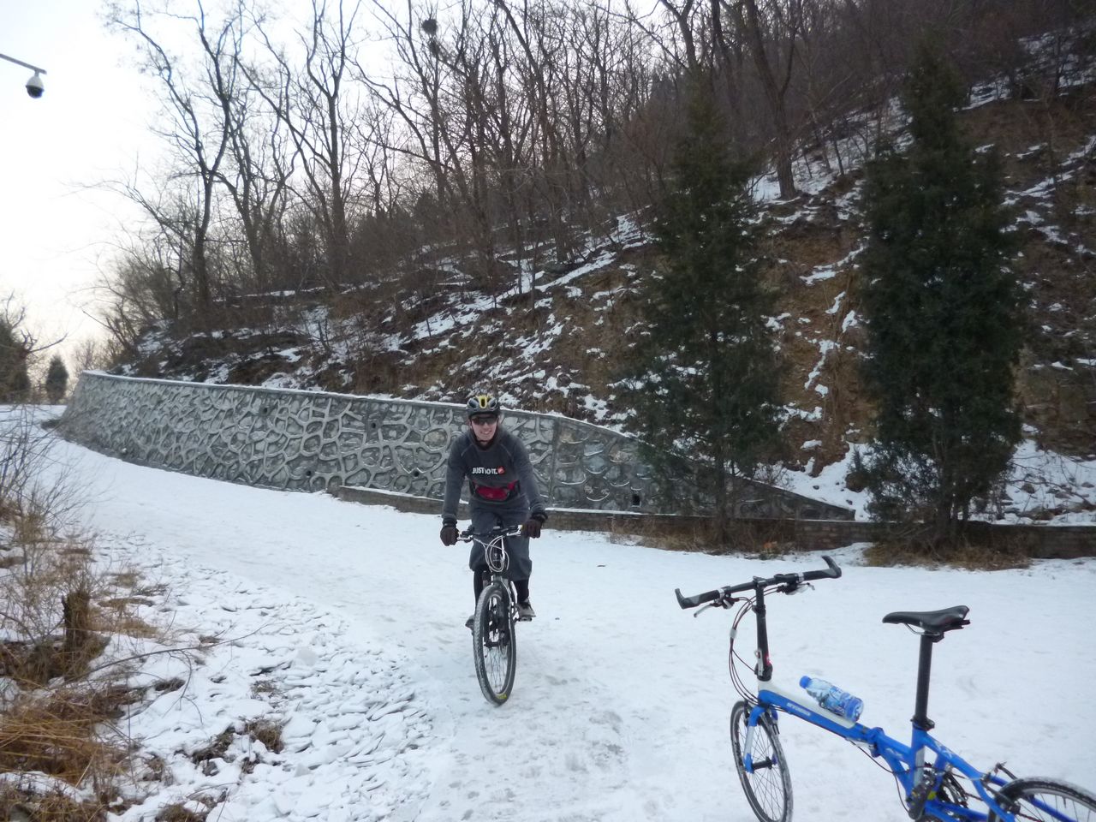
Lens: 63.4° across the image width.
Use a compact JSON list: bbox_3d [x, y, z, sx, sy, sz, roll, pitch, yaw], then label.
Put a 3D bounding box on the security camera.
[{"bbox_3d":[-7.350,-4.670,12.700,0.220,0.330,0.220,1,-2,-30],"label":"security camera"}]

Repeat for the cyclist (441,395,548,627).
[{"bbox_3d":[-0.330,0.645,5.450,0.630,1.520,0.880,-1,-2,3],"label":"cyclist"}]

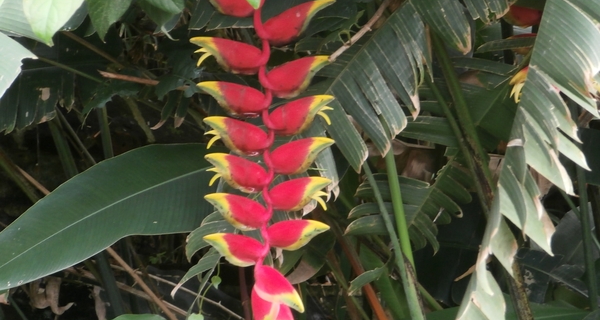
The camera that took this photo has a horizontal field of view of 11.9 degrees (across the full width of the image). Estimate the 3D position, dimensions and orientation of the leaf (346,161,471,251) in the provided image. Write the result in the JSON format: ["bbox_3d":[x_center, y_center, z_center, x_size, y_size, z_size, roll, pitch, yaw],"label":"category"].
[{"bbox_3d":[0.129,0.055,3.400,0.150,0.105,0.075,0,5,0],"label":"leaf"}]

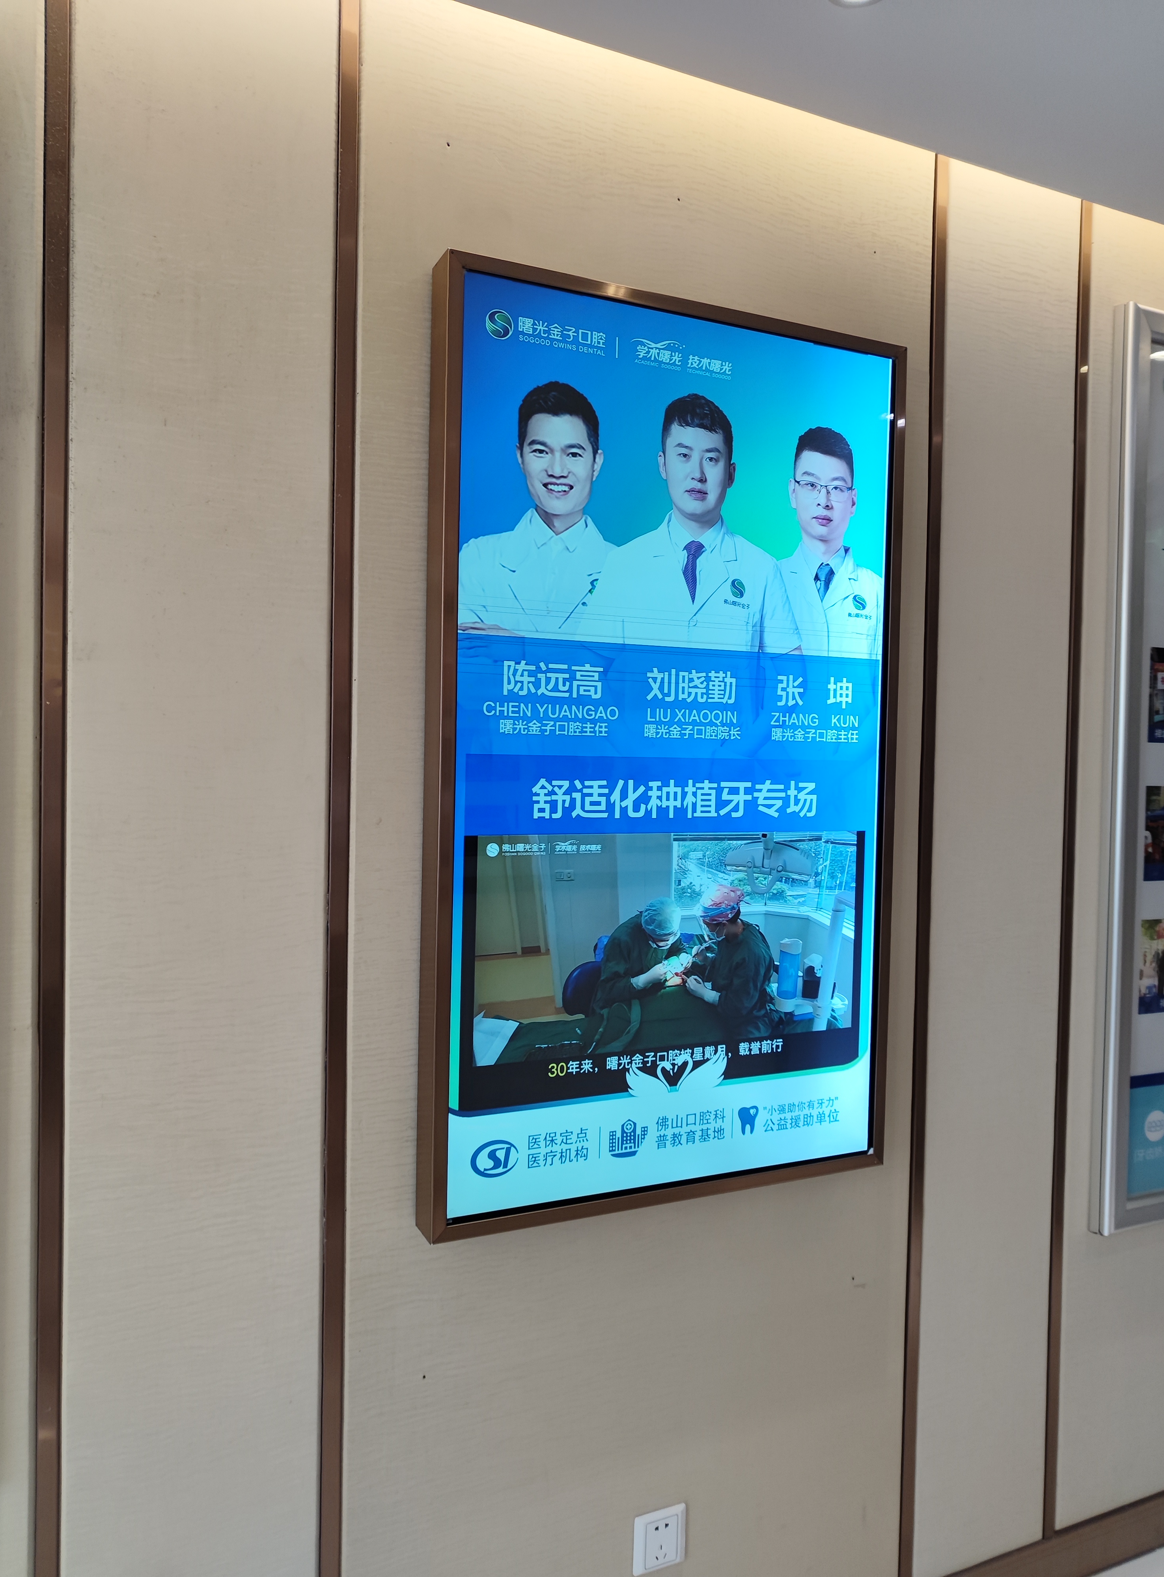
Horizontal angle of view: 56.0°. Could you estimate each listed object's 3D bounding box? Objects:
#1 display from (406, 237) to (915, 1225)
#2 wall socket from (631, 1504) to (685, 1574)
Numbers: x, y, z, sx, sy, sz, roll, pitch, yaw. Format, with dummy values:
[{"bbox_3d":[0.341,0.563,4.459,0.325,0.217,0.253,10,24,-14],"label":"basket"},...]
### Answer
[{"bbox_3d":[0.138,-0.044,1.561,0.726,1.258,0.066,0,2,-24],"label":"display"},{"bbox_3d":[0.116,1.116,1.623,0.086,0.086,0.010,0,2,-24],"label":"wall socket"}]

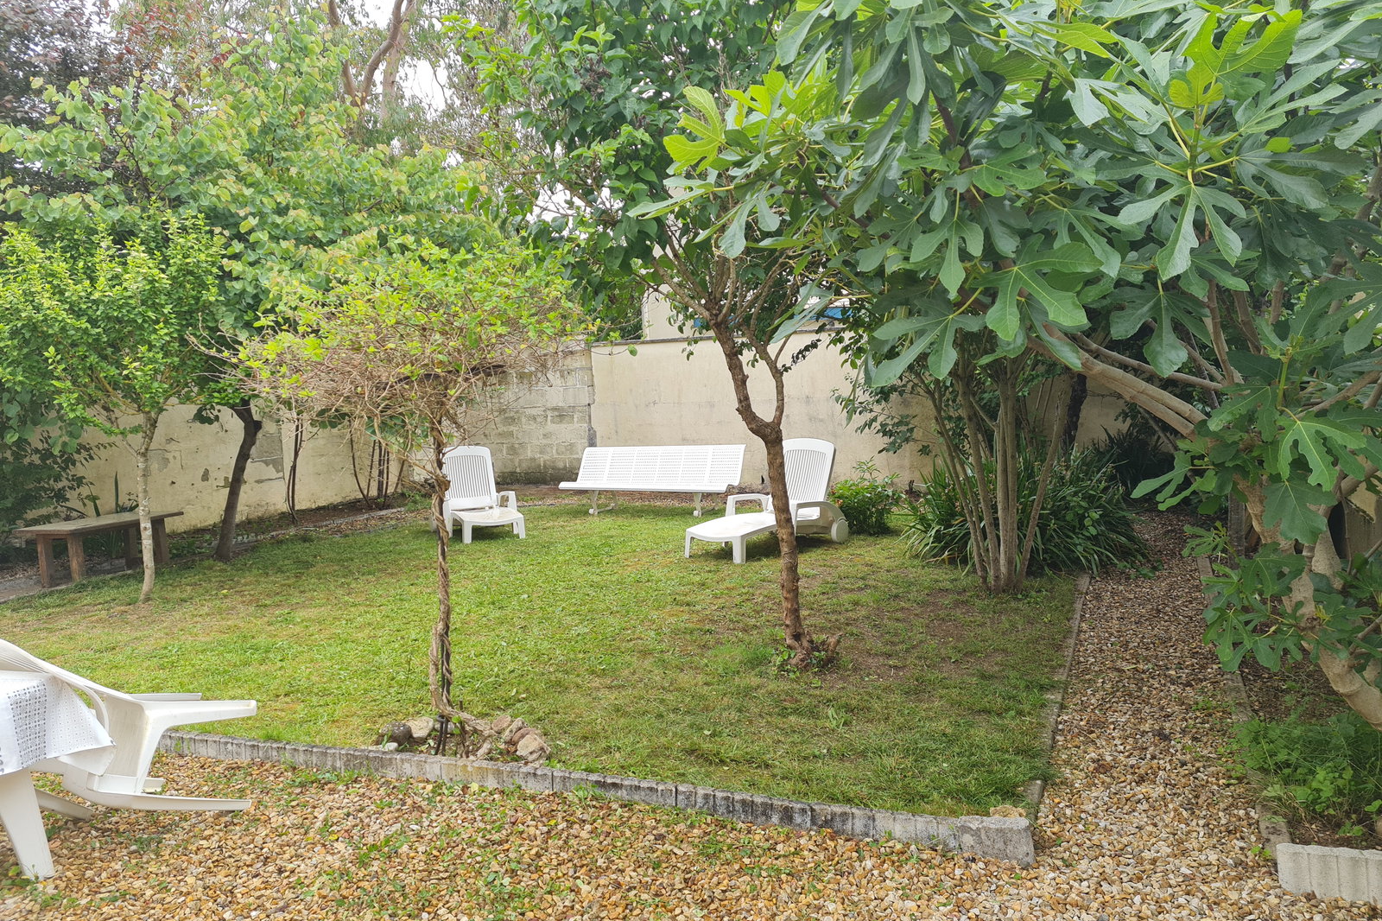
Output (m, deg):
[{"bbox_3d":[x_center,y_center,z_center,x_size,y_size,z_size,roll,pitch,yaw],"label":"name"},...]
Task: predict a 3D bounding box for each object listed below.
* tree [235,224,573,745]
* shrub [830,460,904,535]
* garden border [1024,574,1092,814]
[{"bbox_3d":[-1.078,0.147,4.216,1.310,2.080,1.280,-4,5,-14],"label":"tree"},{"bbox_3d":[1.586,0.322,9.446,0.670,0.660,0.650,-2,5,9],"label":"shrub"},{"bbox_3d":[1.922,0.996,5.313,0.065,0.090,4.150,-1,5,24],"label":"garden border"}]

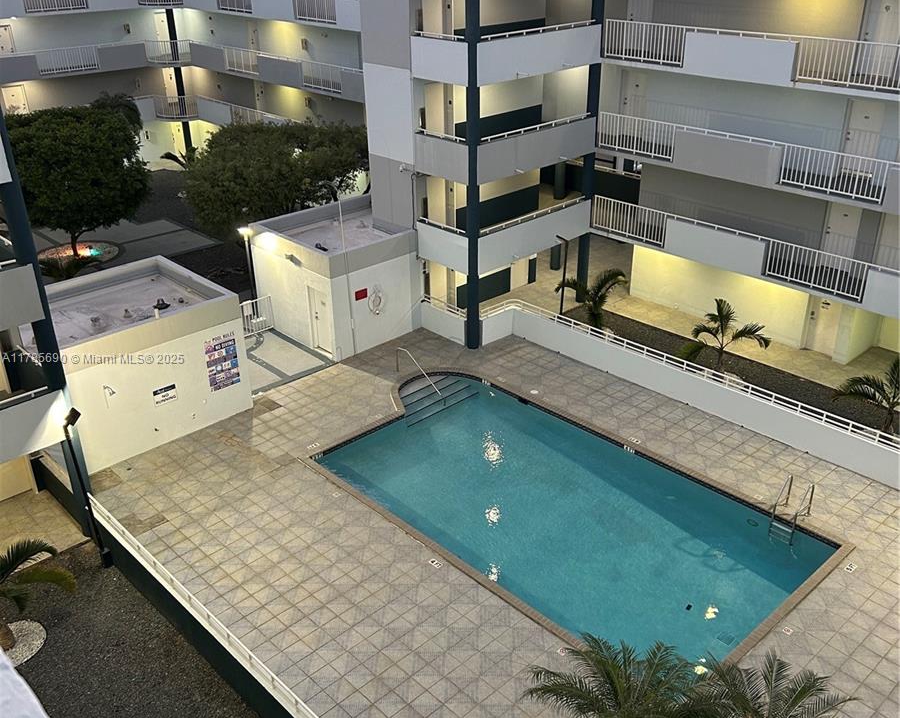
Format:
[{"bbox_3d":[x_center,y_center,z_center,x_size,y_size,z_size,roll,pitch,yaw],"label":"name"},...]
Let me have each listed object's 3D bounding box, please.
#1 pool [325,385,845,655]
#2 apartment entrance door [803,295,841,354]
[{"bbox_3d":[1.999,3.635,21.240,5.950,1.350,11.800,-24,35,-38],"label":"pool"},{"bbox_3d":[10.746,-1.048,25.896,0.100,2.060,0.950,-24,35,-38],"label":"apartment entrance door"}]

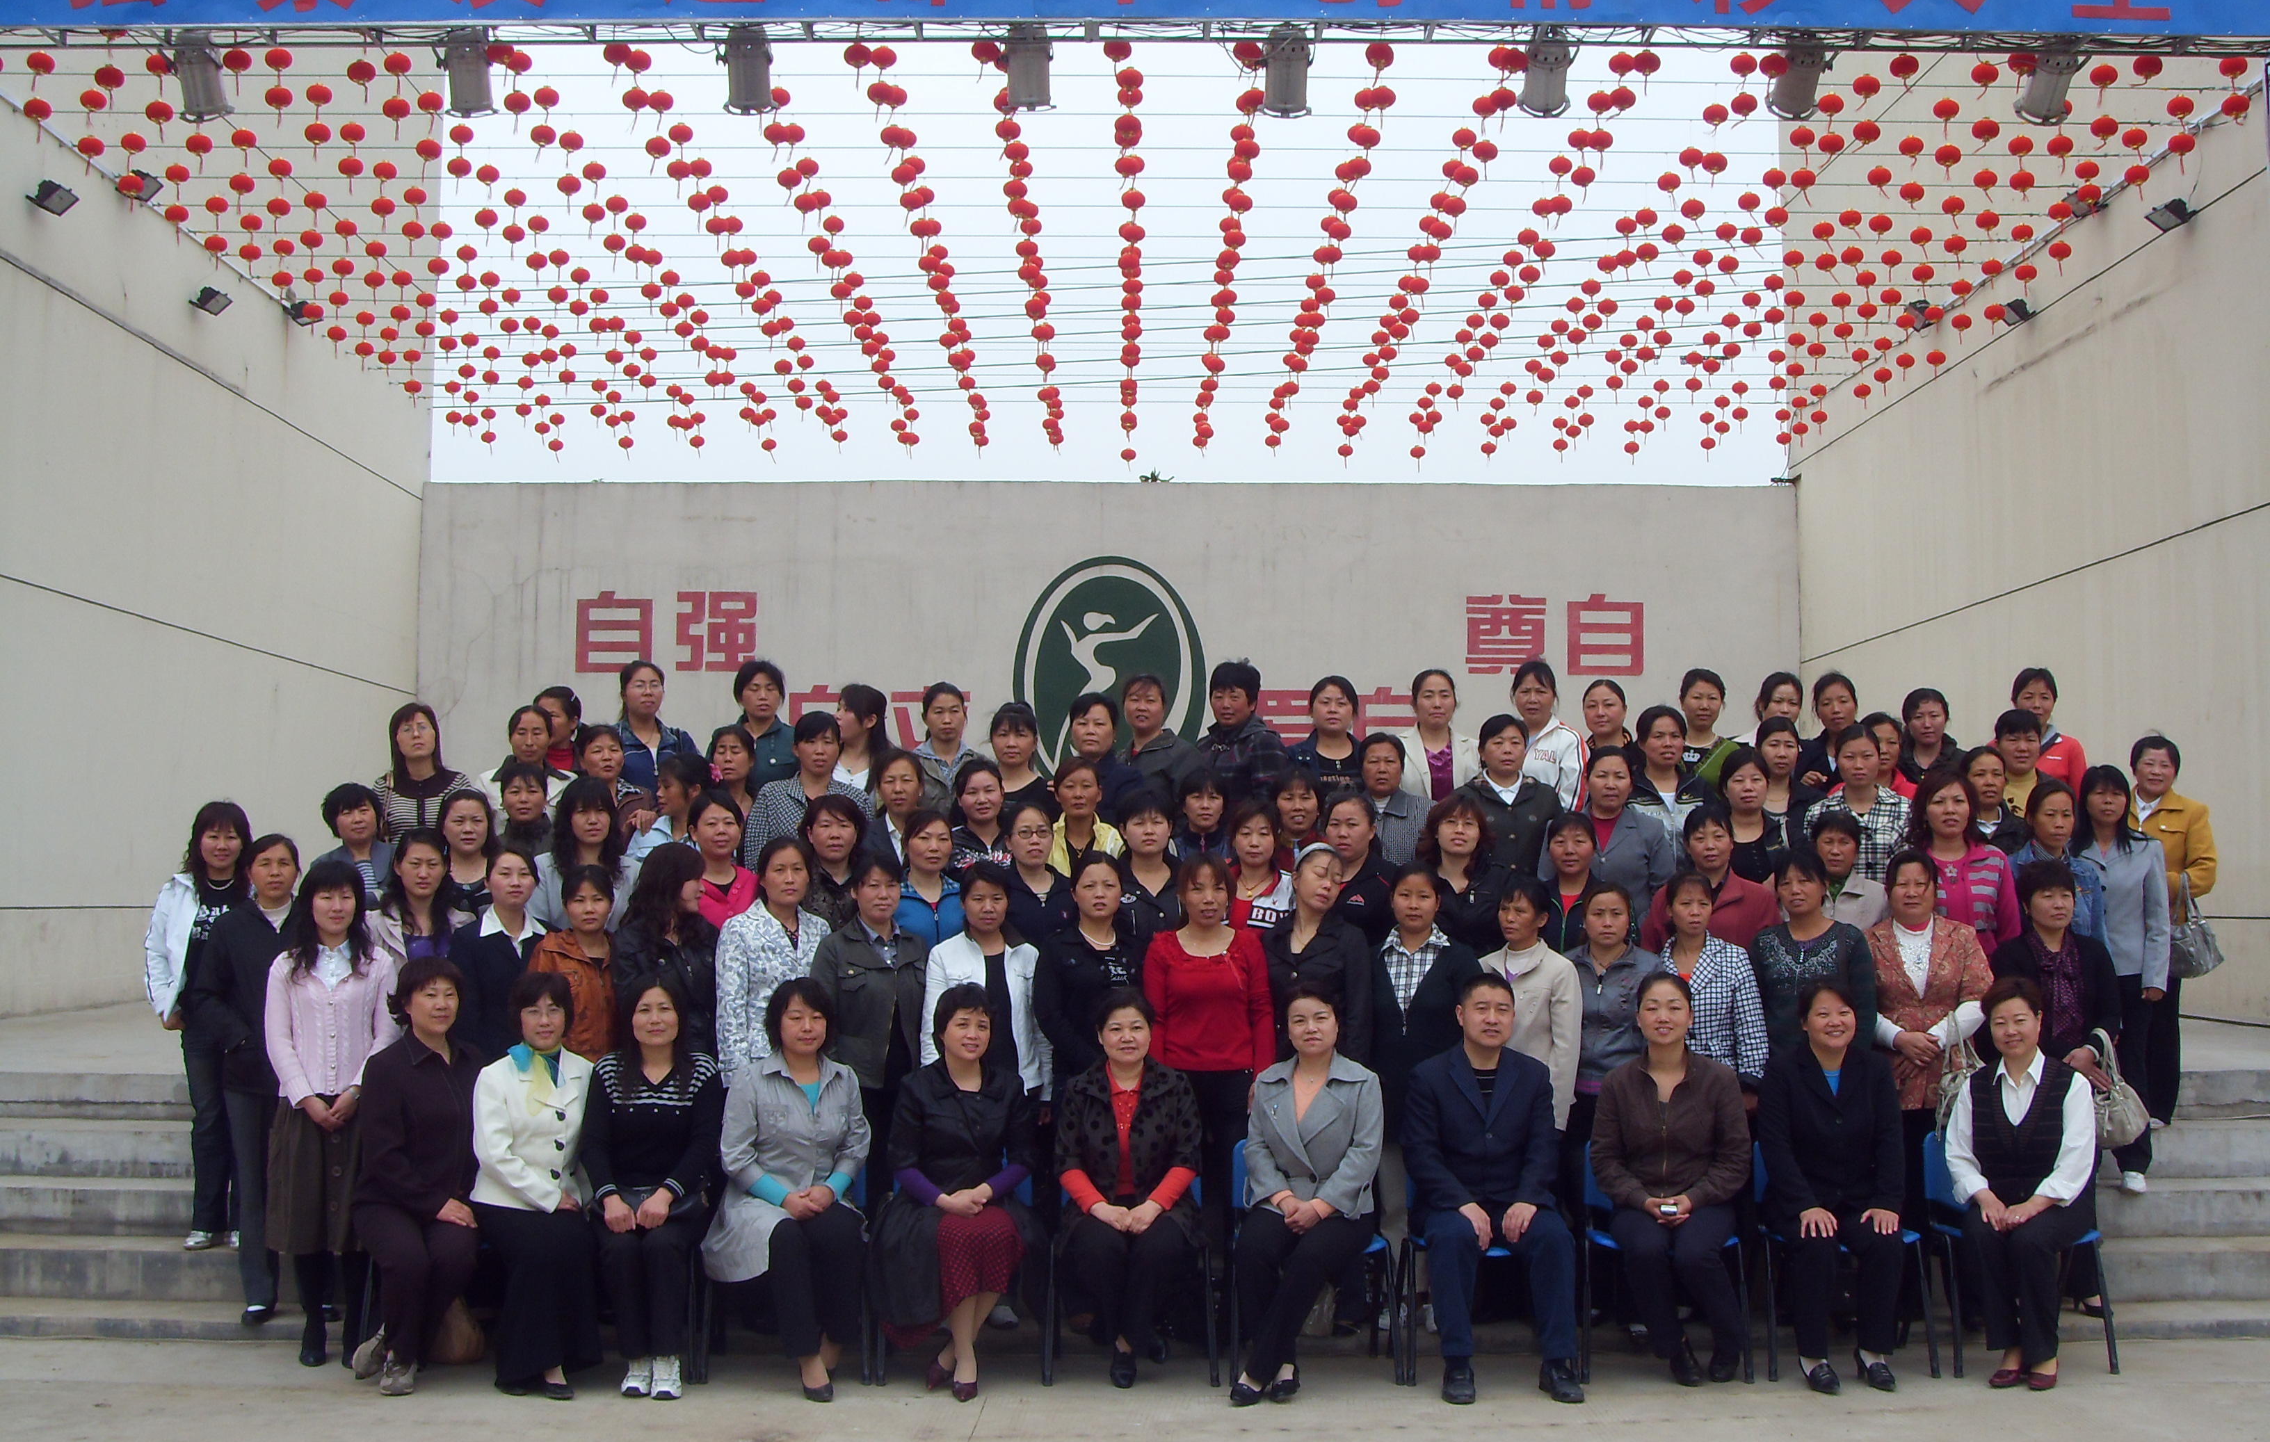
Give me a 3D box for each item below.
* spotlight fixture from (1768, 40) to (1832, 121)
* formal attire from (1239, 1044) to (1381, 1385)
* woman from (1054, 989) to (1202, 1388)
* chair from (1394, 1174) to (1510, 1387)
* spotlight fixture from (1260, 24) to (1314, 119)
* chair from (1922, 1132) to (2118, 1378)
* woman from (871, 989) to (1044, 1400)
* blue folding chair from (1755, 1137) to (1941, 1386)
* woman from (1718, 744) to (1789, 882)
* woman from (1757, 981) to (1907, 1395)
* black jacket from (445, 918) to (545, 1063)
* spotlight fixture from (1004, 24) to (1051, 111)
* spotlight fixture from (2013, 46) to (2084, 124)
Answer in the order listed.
[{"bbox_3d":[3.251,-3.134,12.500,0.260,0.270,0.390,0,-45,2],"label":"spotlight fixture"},{"bbox_3d":[0.545,1.527,7.974,0.480,0.960,0.640,0,-4,5],"label":"formal attire"},{"bbox_3d":[-0.020,1.481,8.254,0.490,1.212,0.680,0,-4,0],"label":"woman"},{"bbox_3d":[1.134,1.706,8.234,0.510,0.760,0.520,0,-4,0],"label":"chair"},{"bbox_3d":[0.747,-3.202,12.600,0.280,0.410,0.280,0,24,0],"label":"spotlight fixture"},{"bbox_3d":[2.802,1.685,8.204,0.500,0.755,0.540,0,-4,0],"label":"chair"},{"bbox_3d":[-0.568,1.466,8.146,0.530,1.228,0.760,0,-4,-6],"label":"woman"},{"bbox_3d":[2.244,1.685,8.204,0.510,0.755,0.540,0,-4,0],"label":"blue folding chair"},{"bbox_3d":[2.277,0.919,9.459,0.440,1.637,0.290,-1,-4,10],"label":"woman"},{"bbox_3d":[2.228,1.435,8.061,0.470,1.235,0.660,0,-4,5],"label":"woman"},{"bbox_3d":[-2.102,0.982,8.651,0.470,0.660,0.280,1,-4,-10],"label":"black jacket"},{"bbox_3d":[-0.529,-3.220,12.600,0.280,0.410,0.280,0,18,0],"label":"spotlight fixture"},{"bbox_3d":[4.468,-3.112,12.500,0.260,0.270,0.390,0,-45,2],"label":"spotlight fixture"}]

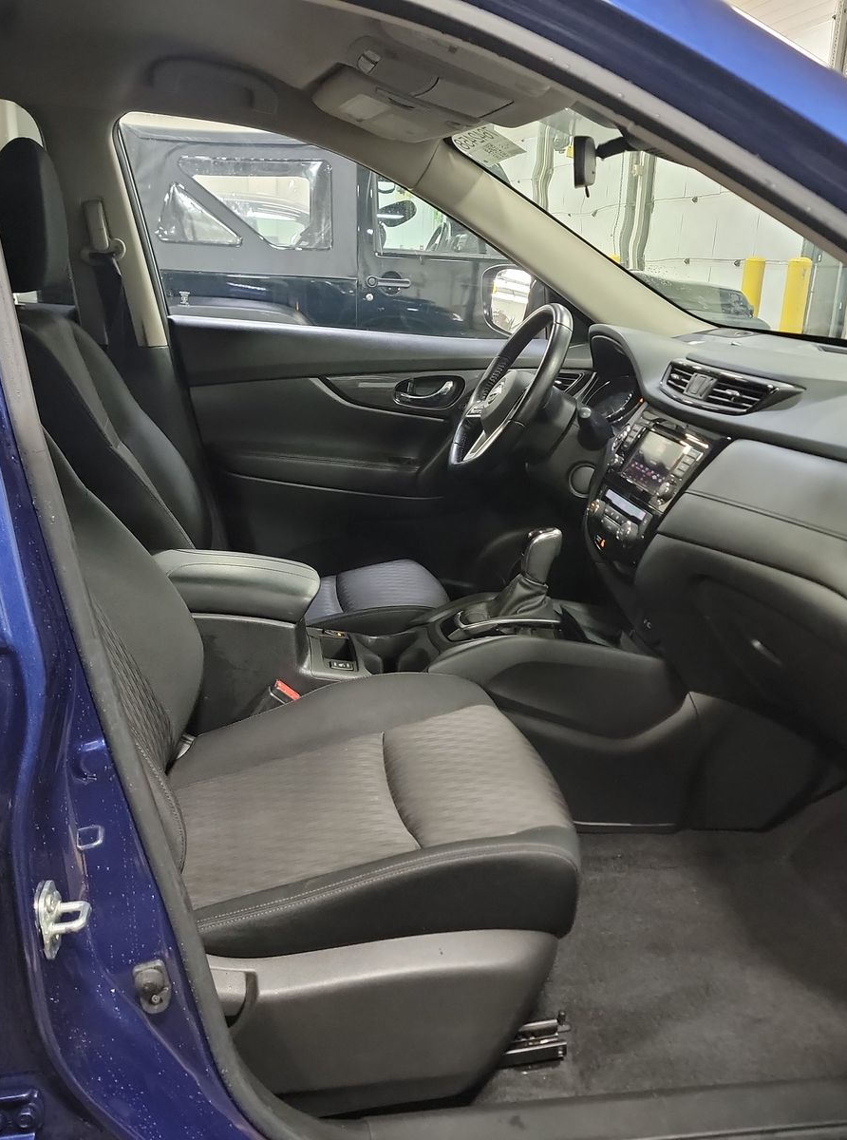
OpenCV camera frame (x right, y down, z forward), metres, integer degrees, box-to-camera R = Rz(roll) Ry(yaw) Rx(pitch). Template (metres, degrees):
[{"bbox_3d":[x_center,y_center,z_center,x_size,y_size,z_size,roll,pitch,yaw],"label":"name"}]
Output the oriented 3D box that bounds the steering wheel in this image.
[{"bbox_3d":[0.164,-0.328,1.952,0.100,0.365,0.375,27,10,-16],"label":"steering wheel"}]

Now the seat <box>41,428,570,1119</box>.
[{"bbox_3d":[-0.237,0.015,1.185,0.820,1.050,0.540,-2,17,-9],"label":"seat"}]

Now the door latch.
[{"bbox_3d":[-0.273,0.268,0.800,0.041,0.061,0.034,-2,17,-9],"label":"door latch"}]

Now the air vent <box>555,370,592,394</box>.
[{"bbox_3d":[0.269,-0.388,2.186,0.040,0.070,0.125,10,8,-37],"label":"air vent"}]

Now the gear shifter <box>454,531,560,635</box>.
[{"bbox_3d":[0.137,0.020,1.618,0.180,0.160,0.110,-2,17,-9],"label":"gear shifter"}]

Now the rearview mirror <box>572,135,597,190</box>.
[{"bbox_3d":[0.222,-0.566,1.462,0.040,0.066,0.245,5,17,12],"label":"rearview mirror"}]

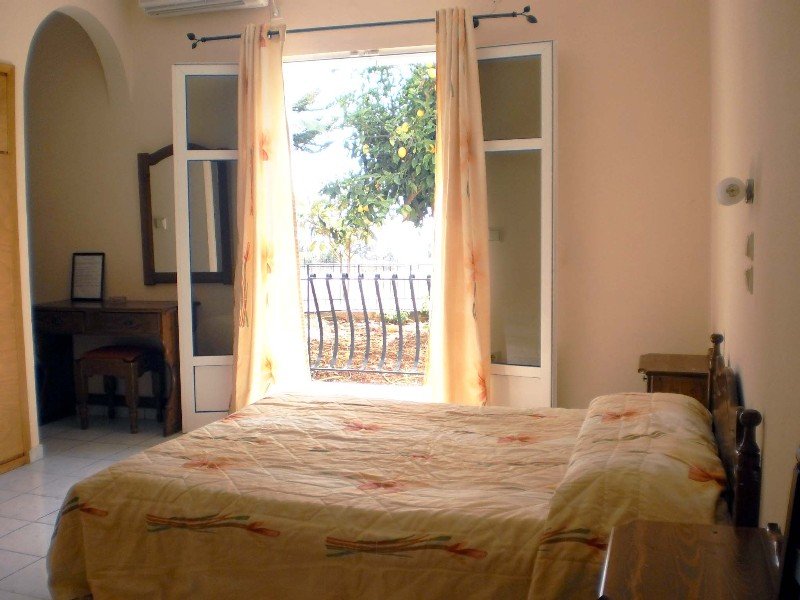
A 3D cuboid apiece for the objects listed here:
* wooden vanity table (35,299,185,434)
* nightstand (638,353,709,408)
[{"bbox_3d":[-1.746,0.408,5.253,0.960,0.760,0.470,1,5,18],"label":"wooden vanity table"},{"bbox_3d":[1.292,0.572,3.900,0.330,0.605,0.460,1,5,18],"label":"nightstand"}]

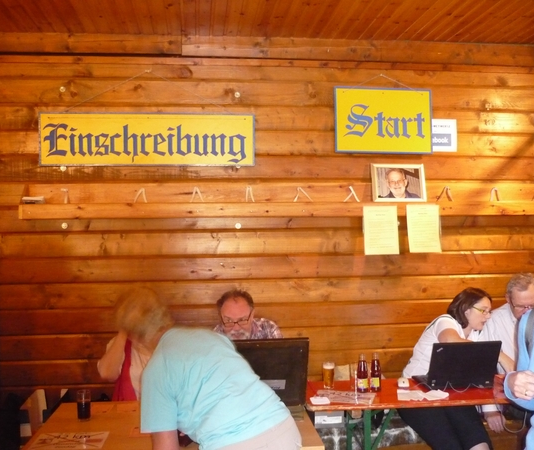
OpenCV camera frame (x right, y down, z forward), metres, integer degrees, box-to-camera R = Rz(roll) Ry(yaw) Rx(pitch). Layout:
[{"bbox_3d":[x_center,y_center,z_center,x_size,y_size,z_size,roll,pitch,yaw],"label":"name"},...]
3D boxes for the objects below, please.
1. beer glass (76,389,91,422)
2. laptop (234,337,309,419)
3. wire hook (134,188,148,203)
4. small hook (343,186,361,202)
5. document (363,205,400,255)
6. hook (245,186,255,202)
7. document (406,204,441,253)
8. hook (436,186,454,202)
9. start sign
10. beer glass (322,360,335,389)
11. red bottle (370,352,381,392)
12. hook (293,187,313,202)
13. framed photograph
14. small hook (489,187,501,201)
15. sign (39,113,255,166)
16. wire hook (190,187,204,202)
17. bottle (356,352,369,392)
[{"bbox_3d":[-0.834,0.823,2.609,0.063,0.138,0.063,-1,-1,-6],"label":"beer glass"},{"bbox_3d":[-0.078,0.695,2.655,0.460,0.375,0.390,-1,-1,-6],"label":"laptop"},{"bbox_3d":[-0.750,-0.172,3.405,0.078,0.093,0.040,-1,1,-7],"label":"wire hook"},{"bbox_3d":[0.535,-0.192,3.592,0.106,0.101,0.035,-1,-1,-6],"label":"small hook"},{"bbox_3d":[0.703,0.035,3.503,0.210,0.297,0.008,-1,1,-7],"label":"document"},{"bbox_3d":[-0.100,-0.182,3.479,0.056,0.103,0.040,-1,1,-7],"label":"hook"},{"bbox_3d":[0.968,0.025,3.532,0.210,0.297,0.008,-1,-5,-6],"label":"document"},{"bbox_3d":[1.130,-0.189,3.620,0.114,0.106,0.040,-1,1,-7],"label":"hook"},{"bbox_3d":[0.741,-0.666,3.645,0.634,0.415,0.022,-1,-1,-6],"label":"start sign"},{"bbox_3d":[0.334,0.813,3.093,0.064,0.138,0.064,-1,-1,-6],"label":"beer glass"},{"bbox_3d":[0.561,0.755,2.930,0.058,0.194,0.058,0,1,11],"label":"red bottle"},{"bbox_3d":[0.226,-0.183,3.516,0.121,0.102,0.040,-1,1,-7],"label":"hook"},{"bbox_3d":[0.821,-0.261,3.559,0.340,0.237,0.025,-1,-11,-6],"label":"framed photograph"},{"bbox_3d":[1.473,-0.196,3.696,0.068,0.087,0.035,-1,-1,-6],"label":"small hook"},{"bbox_3d":[-0.718,-0.508,3.429,1.274,0.315,0.022,-1,1,-7],"label":"sign"},{"bbox_3d":[-0.428,-0.184,3.485,0.082,0.095,0.035,-1,-1,-6],"label":"wire hook"},{"bbox_3d":[0.494,0.760,2.930,0.058,0.194,0.058,0,1,9],"label":"bottle"}]

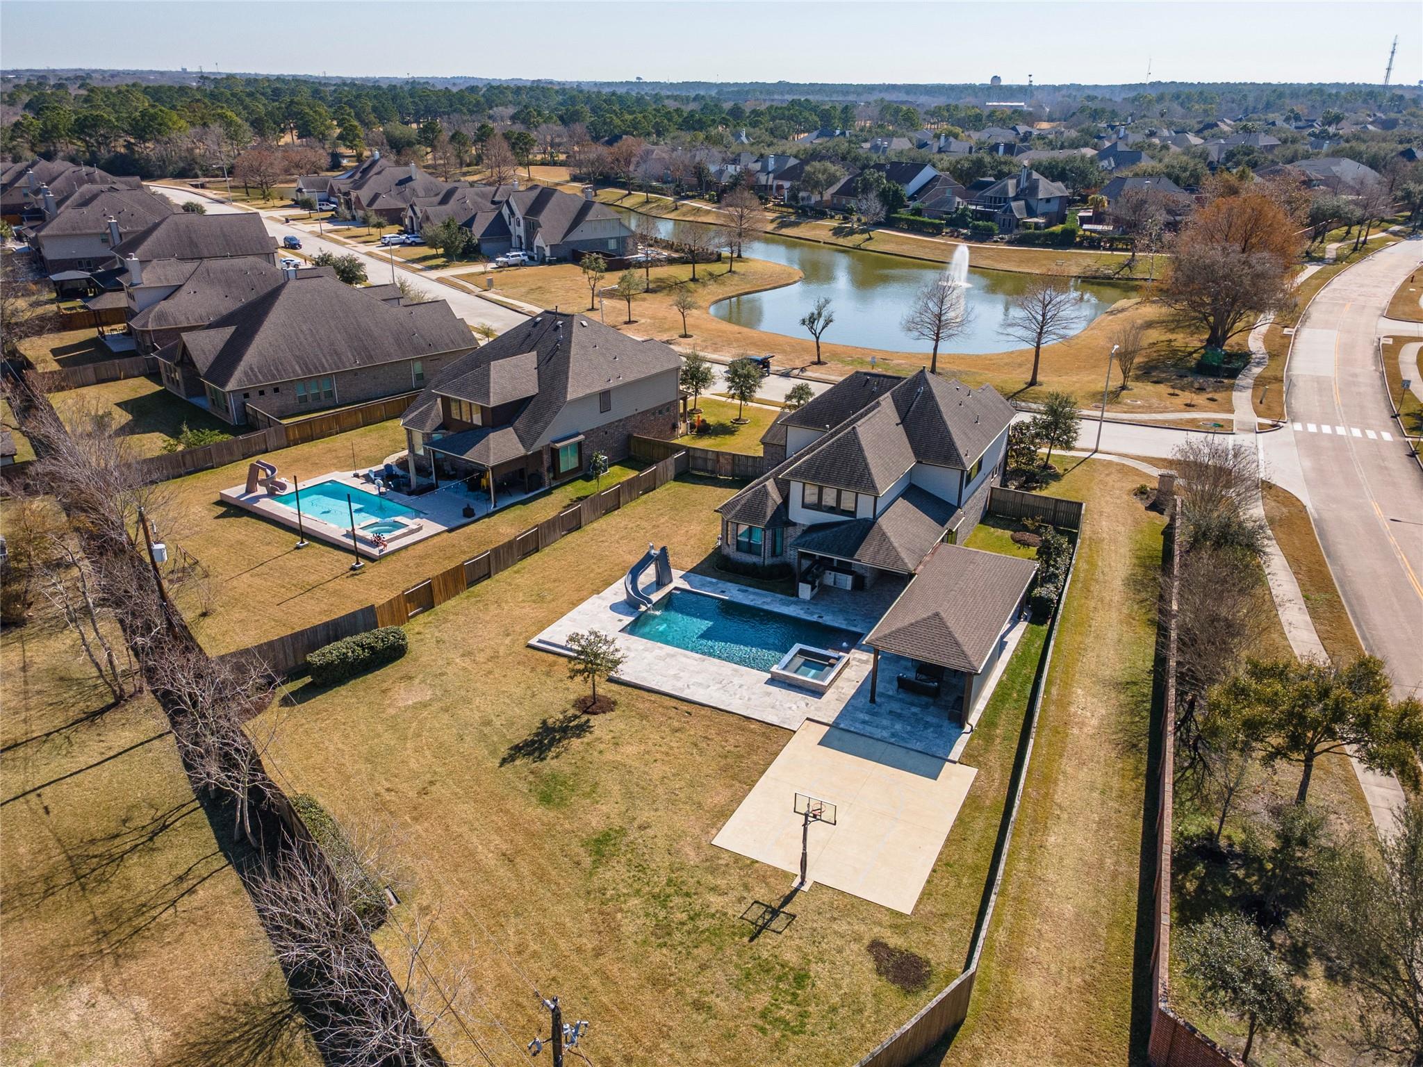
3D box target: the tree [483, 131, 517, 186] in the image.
[{"bbox_3d":[-65.791,-115.668,305.263,9.900,15.500,9.900,-4,25,-11],"label":"tree"}]

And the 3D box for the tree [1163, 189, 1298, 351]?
[{"bbox_3d":[66.215,-33.198,124.929,16.000,18.600,16.000,13,27,25],"label":"tree"}]

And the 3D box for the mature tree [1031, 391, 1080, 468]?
[{"bbox_3d":[29.765,-8.965,86.235,4.200,6.800,4.200,9,26,18],"label":"mature tree"}]

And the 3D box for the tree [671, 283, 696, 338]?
[{"bbox_3d":[-3.447,-29.298,130.019,3.300,6.793,3.300,1,25,0],"label":"tree"}]

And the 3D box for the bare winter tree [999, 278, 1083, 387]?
[{"bbox_3d":[36.683,-22.086,109.054,9.000,11.700,9.000,9,26,17],"label":"bare winter tree"}]

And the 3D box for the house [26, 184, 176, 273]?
[{"bbox_3d":[-108.245,-54.884,176.092,24.000,12.200,21.700,-12,28,-25],"label":"house"}]

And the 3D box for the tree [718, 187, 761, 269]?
[{"bbox_3d":[5.206,-57.430,183.660,7.657,12.945,7.657,1,25,1],"label":"tree"}]

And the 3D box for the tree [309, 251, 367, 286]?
[{"bbox_3d":[-59.262,-42.160,157.565,7.600,5.600,6.500,-8,26,-18],"label":"tree"}]

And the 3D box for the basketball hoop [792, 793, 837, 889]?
[{"bbox_3d":[4.296,12.979,42.078,1.830,3.860,1.750,13,28,25],"label":"basketball hoop"}]

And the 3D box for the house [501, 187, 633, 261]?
[{"bbox_3d":[-28.604,-61.470,193.347,20.500,11.400,24.000,-16,30,-32],"label":"house"}]

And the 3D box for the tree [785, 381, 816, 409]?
[{"bbox_3d":[8.527,-12.199,95.121,3.100,4.800,3.100,3,25,5],"label":"tree"}]

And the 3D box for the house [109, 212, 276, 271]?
[{"bbox_3d":[-80.723,-44.071,155.183,21.000,11.000,18.000,-14,29,-29],"label":"house"}]

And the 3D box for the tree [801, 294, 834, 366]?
[{"bbox_3d":[12.760,-23.960,117.192,3.800,7.800,3.800,3,25,6],"label":"tree"}]

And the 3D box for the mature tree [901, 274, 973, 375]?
[{"bbox_3d":[26.018,-23.727,112.273,8.223,11.296,8.223,6,25,12],"label":"mature tree"}]

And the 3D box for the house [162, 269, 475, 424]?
[{"bbox_3d":[-42.339,-22.058,107.248,28.000,11.200,18.500,-21,33,-39],"label":"house"}]

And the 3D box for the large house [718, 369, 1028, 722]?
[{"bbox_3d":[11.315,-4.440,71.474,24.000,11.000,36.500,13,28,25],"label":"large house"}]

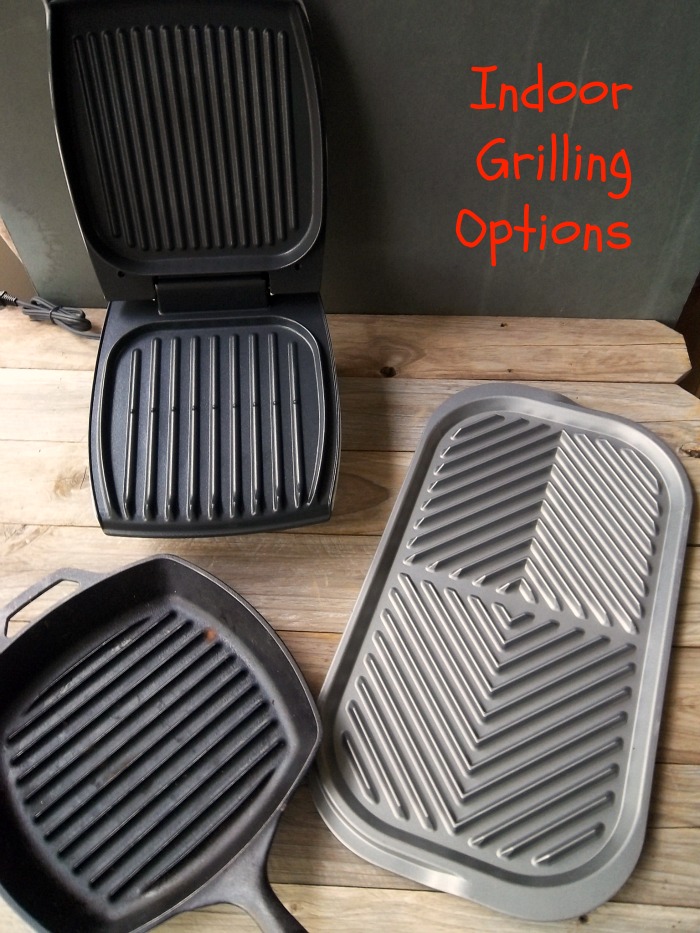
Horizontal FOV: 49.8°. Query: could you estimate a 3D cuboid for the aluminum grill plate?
[{"bbox_3d":[0.148,0.120,0.675,0.267,0.020,0.484,16,58,13],"label":"aluminum grill plate"}]

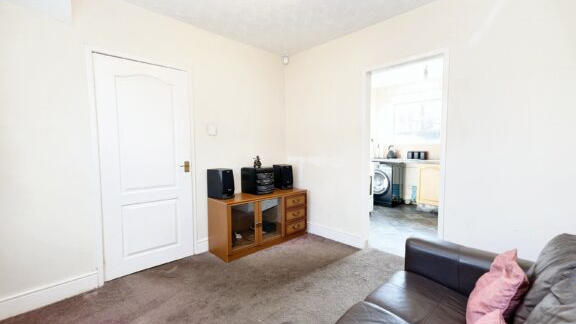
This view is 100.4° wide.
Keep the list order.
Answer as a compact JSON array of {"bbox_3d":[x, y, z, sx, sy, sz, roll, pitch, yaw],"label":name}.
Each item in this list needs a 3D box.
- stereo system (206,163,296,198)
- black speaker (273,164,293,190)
[{"bbox_3d":[-0.406,0.226,3.053,1.140,0.320,0.270,-3,4,-43],"label":"stereo system"},{"bbox_3d":[-0.066,0.205,3.300,0.175,0.315,0.225,-3,4,-31],"label":"black speaker"}]

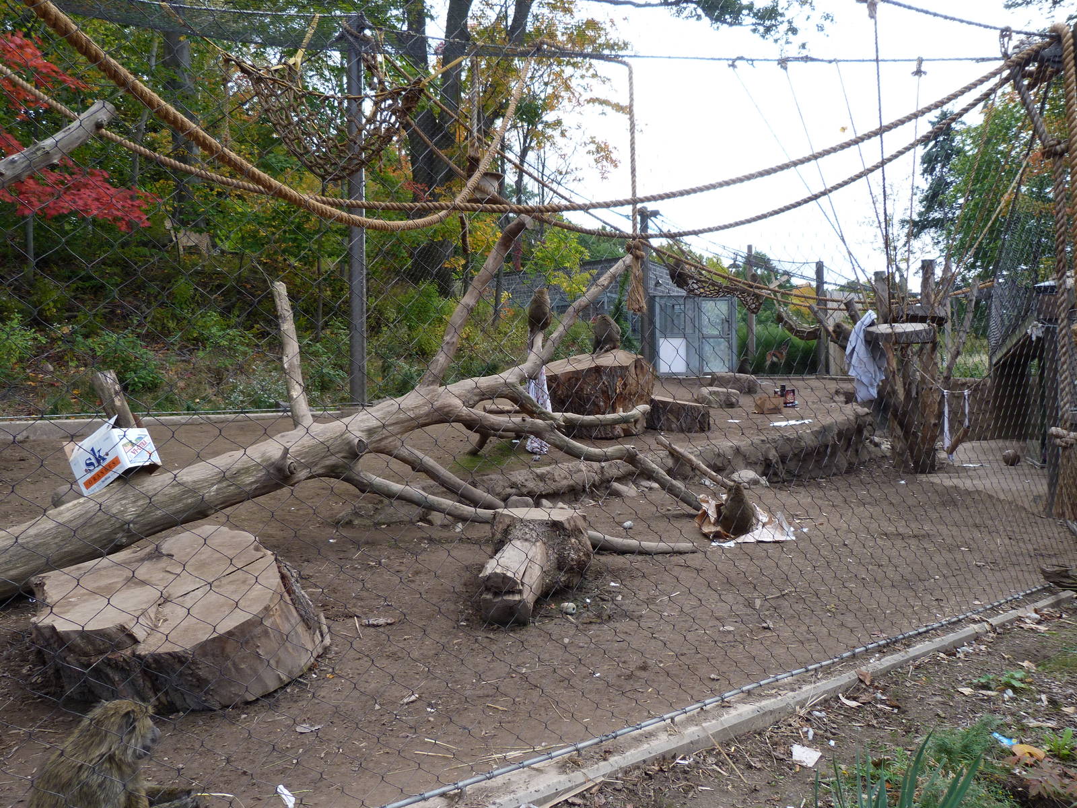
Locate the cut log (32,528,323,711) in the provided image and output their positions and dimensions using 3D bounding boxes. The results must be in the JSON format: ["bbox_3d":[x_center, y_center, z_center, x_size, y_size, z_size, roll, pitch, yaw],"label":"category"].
[{"bbox_3d":[-1.702,1.008,3.858,1.270,0.460,1.100,-3,6,-23],"label":"cut log"}]

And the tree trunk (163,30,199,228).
[{"bbox_3d":[-8.805,-6.755,19.269,0.660,4.904,0.660,0,5,0],"label":"tree trunk"}]

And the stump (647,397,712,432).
[{"bbox_3d":[1.886,0.148,10.500,0.870,0.420,0.800,-1,1,0],"label":"stump"}]

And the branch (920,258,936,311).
[{"bbox_3d":[4.396,-1.337,8.772,0.155,0.593,0.155,-3,5,0],"label":"branch"}]

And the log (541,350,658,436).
[{"bbox_3d":[0.716,-0.116,9.109,1.330,0.880,1.200,0,5,5],"label":"log"}]

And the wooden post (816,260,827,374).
[{"bbox_3d":[8.101,-2.497,22.300,0.210,3.300,0.210,-1,1,0],"label":"wooden post"}]

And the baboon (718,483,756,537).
[{"bbox_3d":[1.545,0.821,6.050,0.280,0.420,0.340,-3,6,-20],"label":"baboon"}]

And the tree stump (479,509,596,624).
[{"bbox_3d":[-0.022,0.924,4.780,0.620,0.420,1.100,1,6,12],"label":"tree stump"}]

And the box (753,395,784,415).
[{"bbox_3d":[3.319,-0.002,11.187,0.420,0.270,0.300,0,5,9],"label":"box"}]

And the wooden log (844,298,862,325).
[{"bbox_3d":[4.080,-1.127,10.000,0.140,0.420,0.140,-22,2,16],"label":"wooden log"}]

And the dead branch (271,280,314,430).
[{"bbox_3d":[-1.812,-0.359,5.700,0.180,1.074,0.170,-7,5,0],"label":"dead branch"}]

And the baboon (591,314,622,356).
[{"bbox_3d":[0.805,-0.835,9.300,0.400,0.500,0.300,1,6,13],"label":"baboon"}]

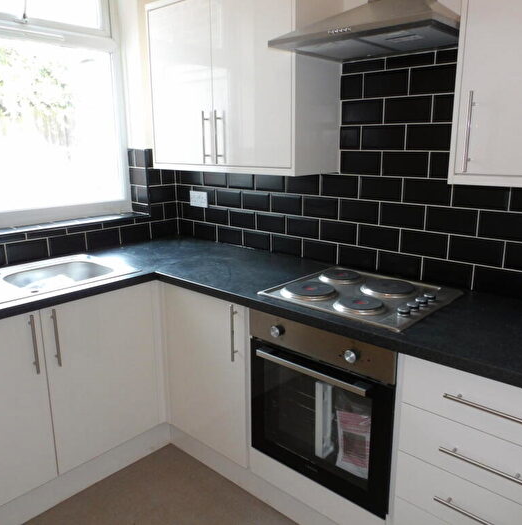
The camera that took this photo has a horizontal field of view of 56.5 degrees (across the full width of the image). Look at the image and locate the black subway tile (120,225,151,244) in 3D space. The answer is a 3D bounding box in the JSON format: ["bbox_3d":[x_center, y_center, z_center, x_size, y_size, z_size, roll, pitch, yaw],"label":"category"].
[{"bbox_3d":[-0.714,-0.164,2.781,0.010,0.100,0.200,12,19,41],"label":"black subway tile"}]

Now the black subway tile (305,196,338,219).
[{"bbox_3d":[0.277,-0.253,2.255,0.200,0.100,0.009,12,19,41],"label":"black subway tile"}]

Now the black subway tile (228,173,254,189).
[{"bbox_3d":[-0.097,-0.434,2.564,0.200,0.100,0.010,12,19,41],"label":"black subway tile"}]

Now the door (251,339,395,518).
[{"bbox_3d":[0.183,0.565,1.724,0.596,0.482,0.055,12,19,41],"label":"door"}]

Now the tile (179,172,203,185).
[{"bbox_3d":[-0.400,-0.496,2.824,0.200,0.101,0.010,12,19,41],"label":"tile"}]

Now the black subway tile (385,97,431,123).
[{"bbox_3d":[0.571,-0.593,1.885,0.200,0.100,0.009,12,19,41],"label":"black subway tile"}]

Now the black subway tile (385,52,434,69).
[{"bbox_3d":[0.570,-0.764,1.844,0.200,0.045,0.009,12,19,41],"label":"black subway tile"}]

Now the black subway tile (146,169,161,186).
[{"bbox_3d":[-0.618,-0.493,2.824,0.009,0.100,0.098,13,19,42],"label":"black subway tile"}]

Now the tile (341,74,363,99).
[{"bbox_3d":[0.384,-0.732,2.032,0.104,0.101,0.010,12,19,41],"label":"tile"}]

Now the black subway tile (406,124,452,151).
[{"bbox_3d":[0.651,-0.476,1.849,0.200,0.100,0.010,12,19,41],"label":"black subway tile"}]

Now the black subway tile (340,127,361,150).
[{"bbox_3d":[0.387,-0.531,2.080,0.099,0.101,0.010,12,19,41],"label":"black subway tile"}]

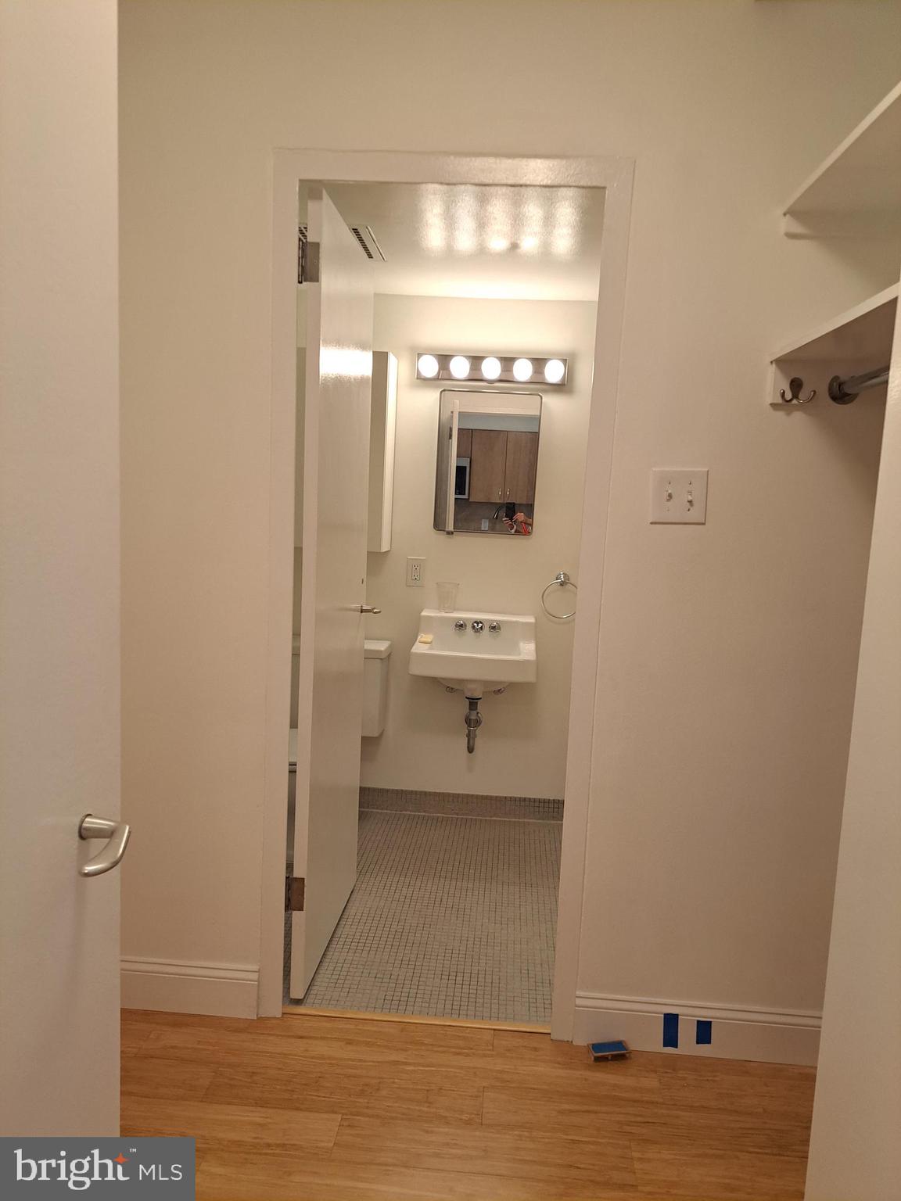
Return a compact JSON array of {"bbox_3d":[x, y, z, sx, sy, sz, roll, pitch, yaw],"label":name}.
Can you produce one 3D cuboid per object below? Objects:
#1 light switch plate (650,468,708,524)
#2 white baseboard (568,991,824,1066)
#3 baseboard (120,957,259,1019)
[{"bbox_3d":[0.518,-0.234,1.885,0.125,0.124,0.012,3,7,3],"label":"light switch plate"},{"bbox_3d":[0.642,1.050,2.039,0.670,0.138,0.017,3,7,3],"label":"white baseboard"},{"bbox_3d":[-0.689,0.979,2.117,0.410,0.138,0.017,3,7,3],"label":"baseboard"}]

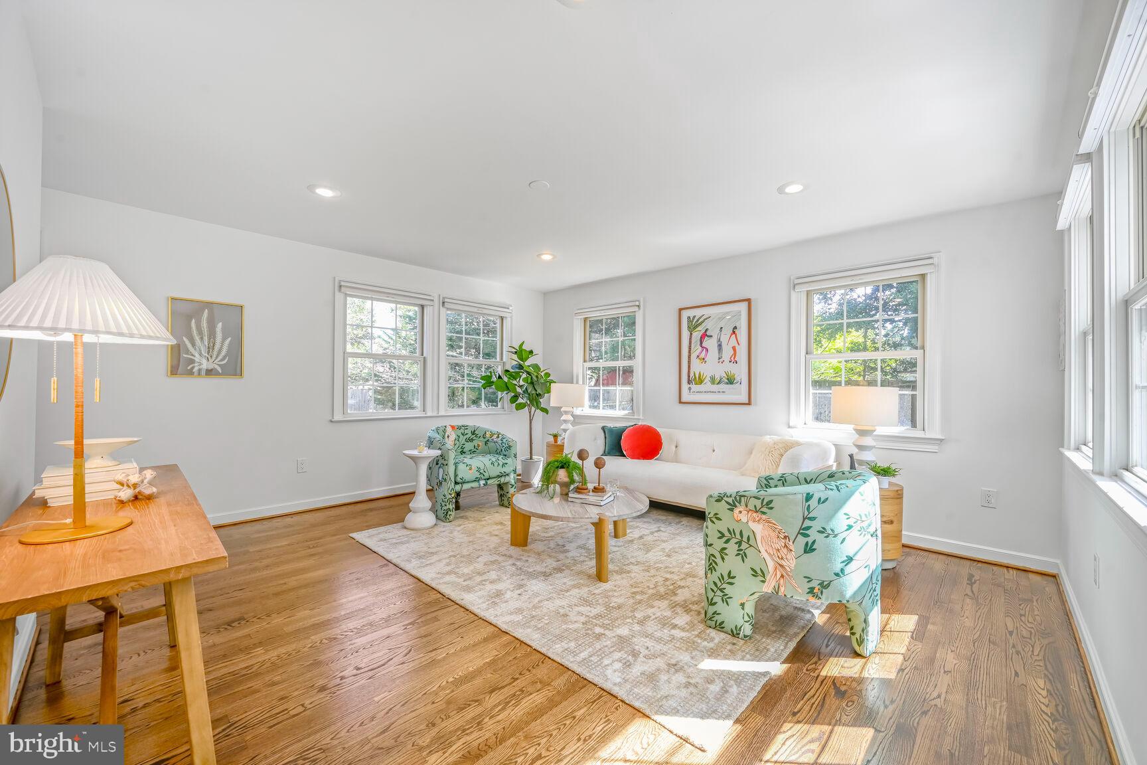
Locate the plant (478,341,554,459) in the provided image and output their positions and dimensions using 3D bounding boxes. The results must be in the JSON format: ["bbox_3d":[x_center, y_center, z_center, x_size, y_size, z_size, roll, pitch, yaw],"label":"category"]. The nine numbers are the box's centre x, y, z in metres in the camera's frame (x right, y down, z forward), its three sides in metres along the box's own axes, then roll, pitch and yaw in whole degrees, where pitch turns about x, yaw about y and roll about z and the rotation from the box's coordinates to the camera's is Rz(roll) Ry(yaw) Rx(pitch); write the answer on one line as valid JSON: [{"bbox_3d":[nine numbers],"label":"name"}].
[{"bbox_3d":[-0.663,0.215,5.371,0.883,1.426,0.763,0,-1,0],"label":"plant"}]

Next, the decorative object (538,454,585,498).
[{"bbox_3d":[-0.075,0.663,3.238,0.361,0.296,0.341,0,-1,0],"label":"decorative object"}]

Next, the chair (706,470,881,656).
[{"bbox_3d":[1.139,0.835,2.225,0.700,0.755,0.700,0,-1,44],"label":"chair"}]

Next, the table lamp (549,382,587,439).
[{"bbox_3d":[-0.073,0.345,5.152,0.400,0.660,0.400,1,0,0],"label":"table lamp"}]

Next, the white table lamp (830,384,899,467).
[{"bbox_3d":[2.039,0.356,3.116,0.400,0.645,0.400,0,-1,44],"label":"white table lamp"}]

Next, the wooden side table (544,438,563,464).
[{"bbox_3d":[-0.090,0.935,5.034,0.430,0.520,0.430,0,0,44],"label":"wooden side table"}]

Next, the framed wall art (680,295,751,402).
[{"bbox_3d":[1.381,-0.281,4.436,0.765,1.000,0.032,0,-1,44],"label":"framed wall art"}]

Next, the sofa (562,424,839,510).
[{"bbox_3d":[0.969,0.844,4.080,2.389,0.748,0.803,0,-1,43],"label":"sofa"}]

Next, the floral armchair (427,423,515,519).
[{"bbox_3d":[-1.048,0.819,4.286,0.693,0.753,0.763,0,-1,43],"label":"floral armchair"}]

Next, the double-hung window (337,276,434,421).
[{"bbox_3d":[-1.930,-0.303,4.635,0.110,1.340,1.010,0,-1,44],"label":"double-hung window"}]

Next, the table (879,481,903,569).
[{"bbox_3d":[2.008,0.954,3.092,0.457,0.525,0.457,0,-1,0],"label":"table"}]

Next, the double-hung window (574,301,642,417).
[{"bbox_3d":[0.387,-0.273,5.422,1.030,1.340,0.110,0,-1,44],"label":"double-hung window"}]

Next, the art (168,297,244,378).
[{"bbox_3d":[-2.933,-0.345,3.580,0.030,0.607,0.472,0,-1,44],"label":"art"}]

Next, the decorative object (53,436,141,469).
[{"bbox_3d":[-1.702,0.252,1.603,0.220,0.092,0.220,0,-1,44],"label":"decorative object"}]

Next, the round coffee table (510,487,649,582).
[{"bbox_3d":[0.053,1.002,3.112,0.954,0.382,0.954,0,-1,0],"label":"round coffee table"}]

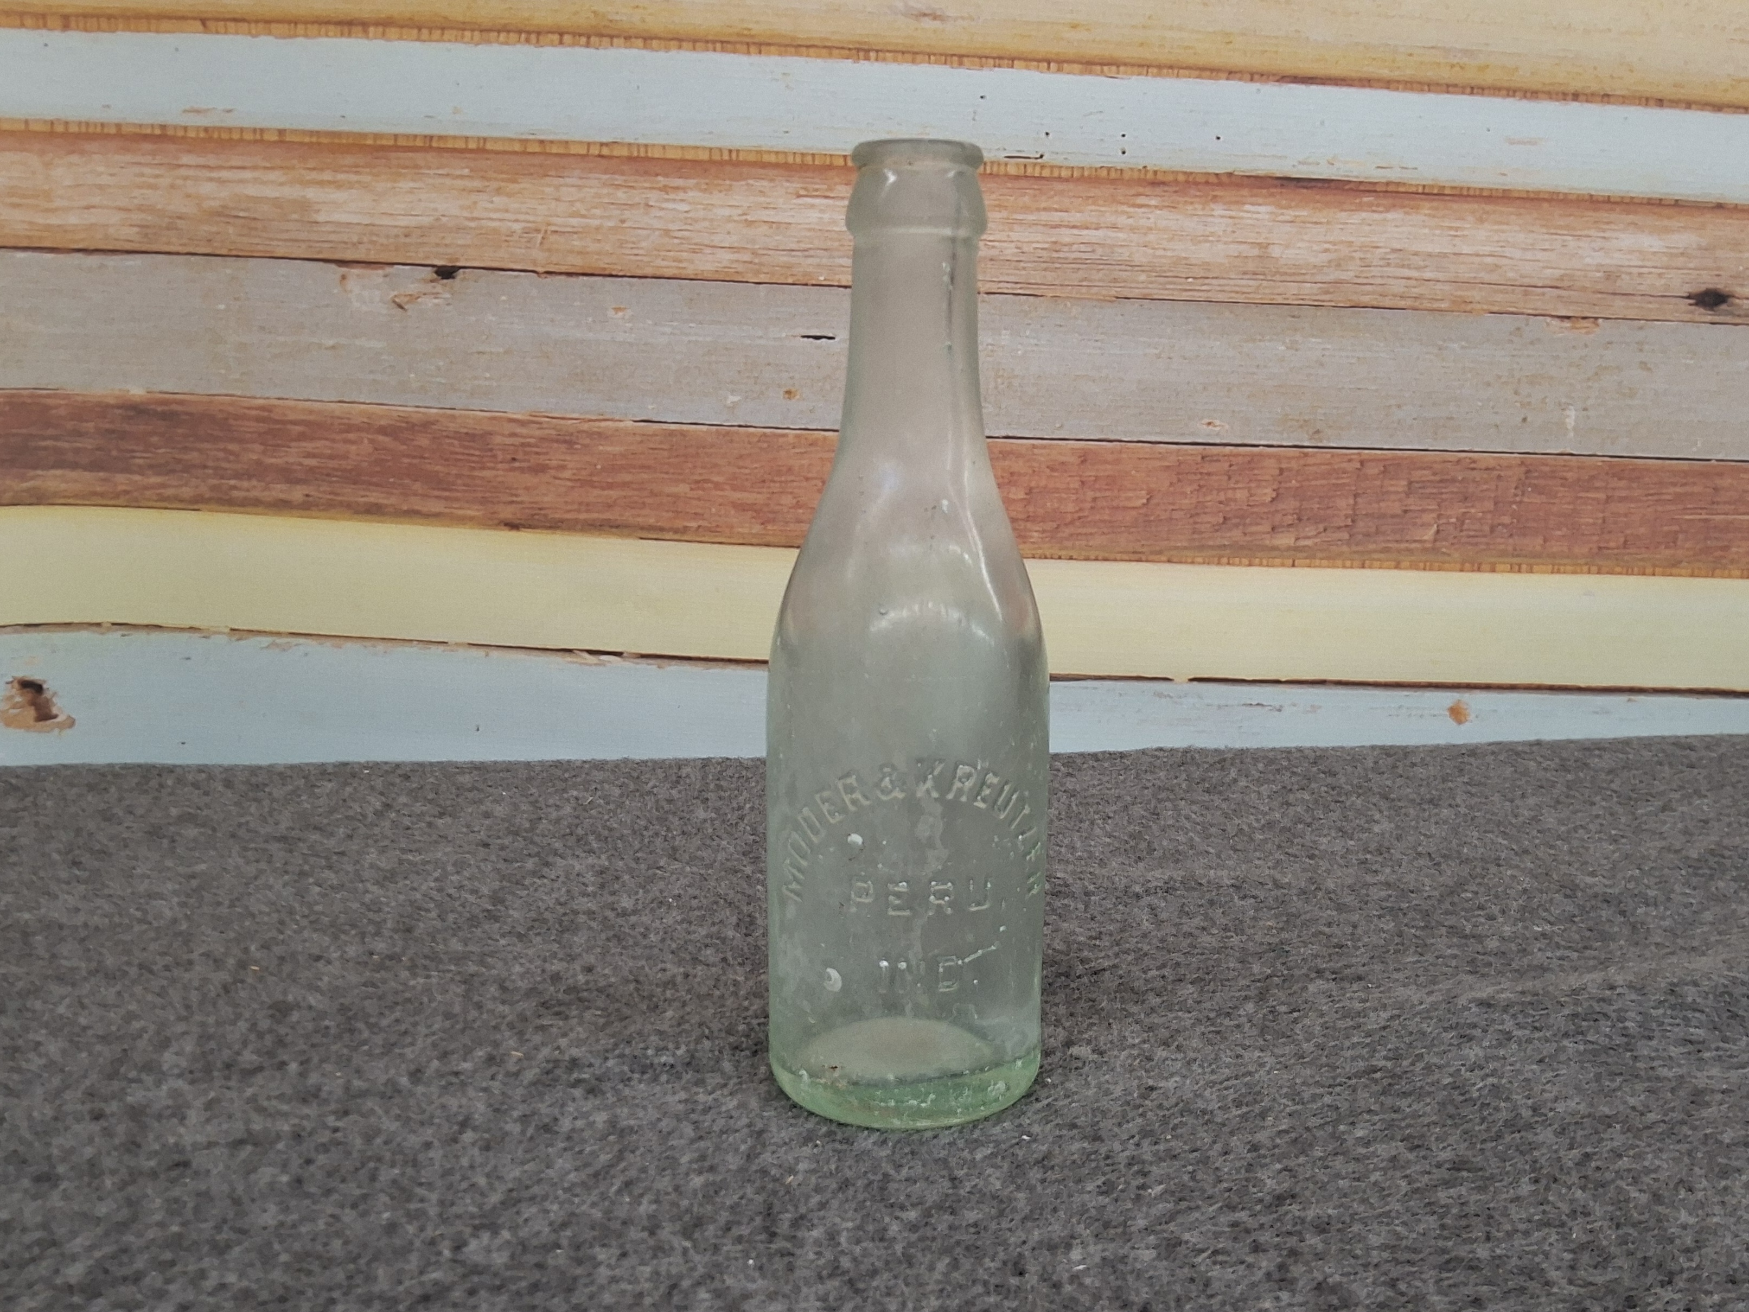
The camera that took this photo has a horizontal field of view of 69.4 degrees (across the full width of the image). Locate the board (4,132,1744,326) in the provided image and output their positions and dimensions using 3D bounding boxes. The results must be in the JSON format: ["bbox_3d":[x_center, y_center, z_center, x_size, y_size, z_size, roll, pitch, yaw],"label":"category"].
[{"bbox_3d":[0.000,-0.195,0.575,0.820,0.052,0.015,2,9,-1],"label":"board"}]

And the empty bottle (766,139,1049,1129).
[{"bbox_3d":[0.008,-0.004,0.269,0.060,0.197,0.060,1,9,2],"label":"empty bottle"}]

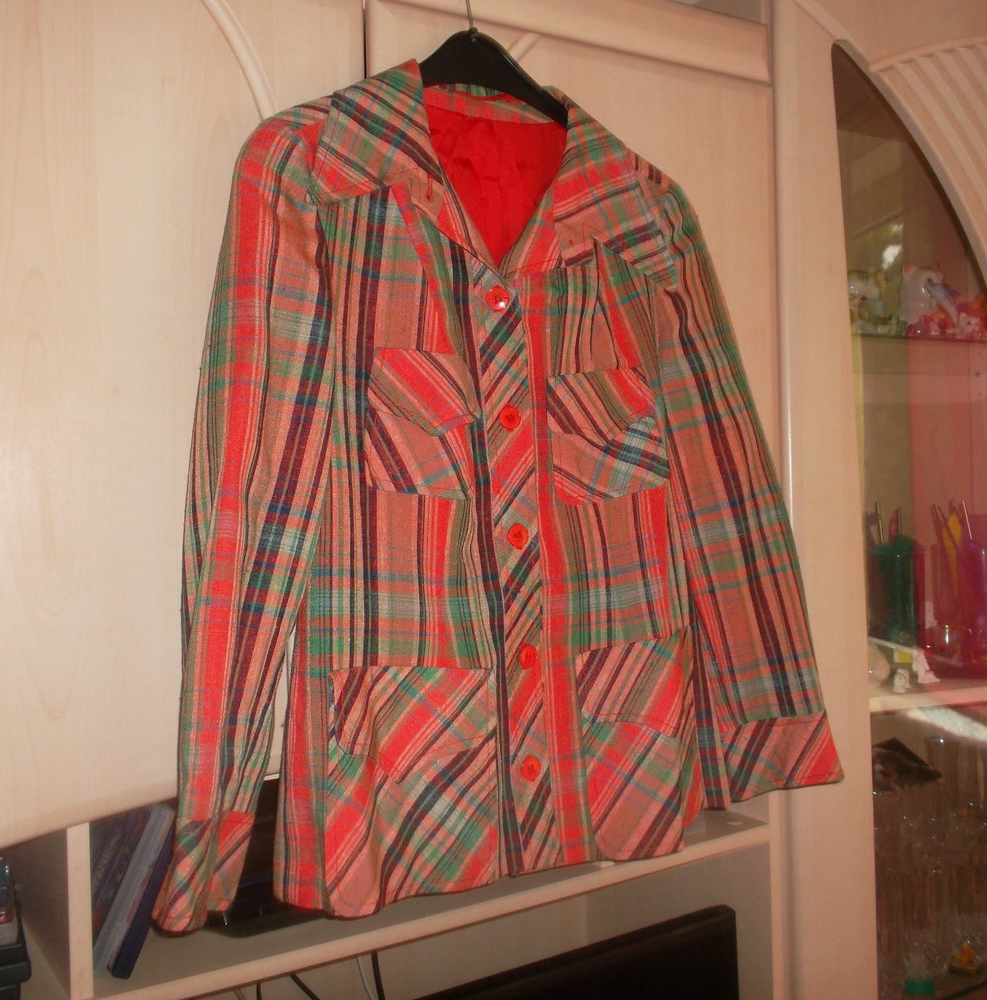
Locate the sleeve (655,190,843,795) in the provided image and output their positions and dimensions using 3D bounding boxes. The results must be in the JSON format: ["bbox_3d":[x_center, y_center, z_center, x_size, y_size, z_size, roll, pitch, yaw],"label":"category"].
[{"bbox_3d":[0.237,-0.005,1.024,0.128,0.565,0.080,-15,8,-30],"label":"sleeve"}]

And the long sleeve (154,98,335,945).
[{"bbox_3d":[-0.177,0.017,0.768,0.105,0.565,0.105,5,-3,-31],"label":"long sleeve"}]

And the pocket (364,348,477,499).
[{"bbox_3d":[-0.055,-0.058,0.815,0.095,0.113,0.020,-2,1,-34],"label":"pocket"}]

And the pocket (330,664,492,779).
[{"bbox_3d":[-0.061,0.166,0.811,0.130,0.087,0.022,1,-1,-30],"label":"pocket"}]

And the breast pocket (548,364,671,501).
[{"bbox_3d":[0.096,-0.054,0.906,0.113,0.113,0.020,-2,1,-29],"label":"breast pocket"}]

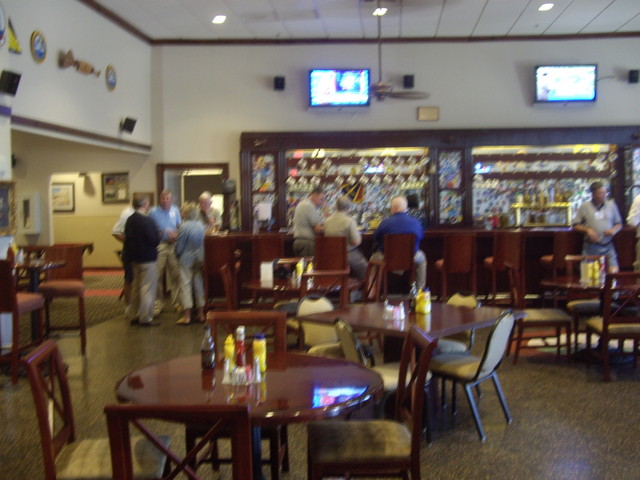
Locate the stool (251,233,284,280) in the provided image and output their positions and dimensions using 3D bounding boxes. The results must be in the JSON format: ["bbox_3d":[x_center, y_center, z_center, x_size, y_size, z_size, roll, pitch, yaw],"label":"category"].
[{"bbox_3d":[-0.729,0.496,9.754,0.450,1.100,0.500,-1,3,3],"label":"stool"}]

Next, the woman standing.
[{"bbox_3d":[-1.718,0.290,9.323,0.440,1.580,0.480,-1,3,5],"label":"woman standing"}]

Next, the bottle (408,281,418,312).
[{"bbox_3d":[0.706,0.431,5.309,0.062,0.220,0.062,-1,3,0],"label":"bottle"}]

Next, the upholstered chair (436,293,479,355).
[{"bbox_3d":[1.021,0.861,5.606,0.450,0.840,0.550,2,4,41],"label":"upholstered chair"}]

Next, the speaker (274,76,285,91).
[{"bbox_3d":[-0.717,-2.780,12.496,0.180,0.230,0.150,-1,11,-6],"label":"speaker"}]

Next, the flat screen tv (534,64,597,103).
[{"bbox_3d":[4.307,-2.740,12.300,1.060,0.650,0.100,-1,9,4],"label":"flat screen tv"}]

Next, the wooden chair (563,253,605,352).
[{"bbox_3d":[2.754,0.652,7.261,0.450,0.930,0.520,0,3,9],"label":"wooden chair"}]

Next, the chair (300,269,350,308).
[{"bbox_3d":[-0.030,0.764,6.632,0.460,0.950,0.540,-2,3,-23],"label":"chair"}]

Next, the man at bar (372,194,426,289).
[{"bbox_3d":[1.094,0.095,9.666,0.700,1.420,0.750,-1,3,0],"label":"man at bar"}]

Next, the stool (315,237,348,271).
[{"bbox_3d":[0.155,0.497,9.485,0.460,1.100,0.520,-1,3,3],"label":"stool"}]

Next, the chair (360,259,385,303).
[{"bbox_3d":[0.370,0.733,7.101,0.540,0.950,0.460,-2,3,-23],"label":"chair"}]

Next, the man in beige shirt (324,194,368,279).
[{"bbox_3d":[0.365,0.105,9.666,0.600,1.420,0.750,0,3,18],"label":"man in beige shirt"}]

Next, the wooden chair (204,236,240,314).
[{"bbox_3d":[-1.393,0.485,10.224,0.440,1.110,0.500,0,3,4],"label":"wooden chair"}]

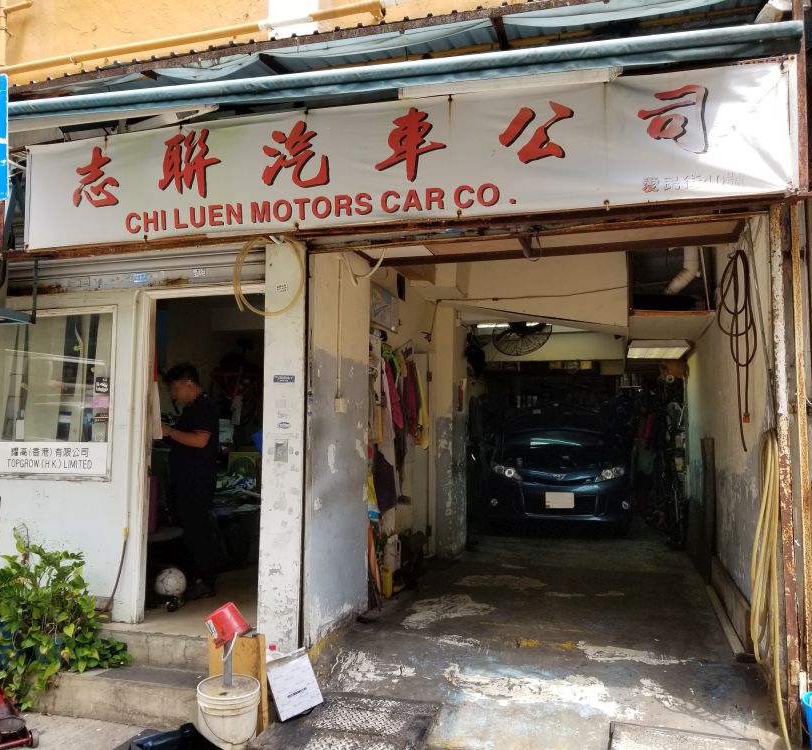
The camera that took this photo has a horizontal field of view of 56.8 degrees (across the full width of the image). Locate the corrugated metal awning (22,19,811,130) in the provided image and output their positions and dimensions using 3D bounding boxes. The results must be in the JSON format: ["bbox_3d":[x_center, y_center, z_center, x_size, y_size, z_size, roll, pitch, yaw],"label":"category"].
[{"bbox_3d":[-0.388,-1.673,4.276,4.820,0.240,0.320,1,-4,16],"label":"corrugated metal awning"}]

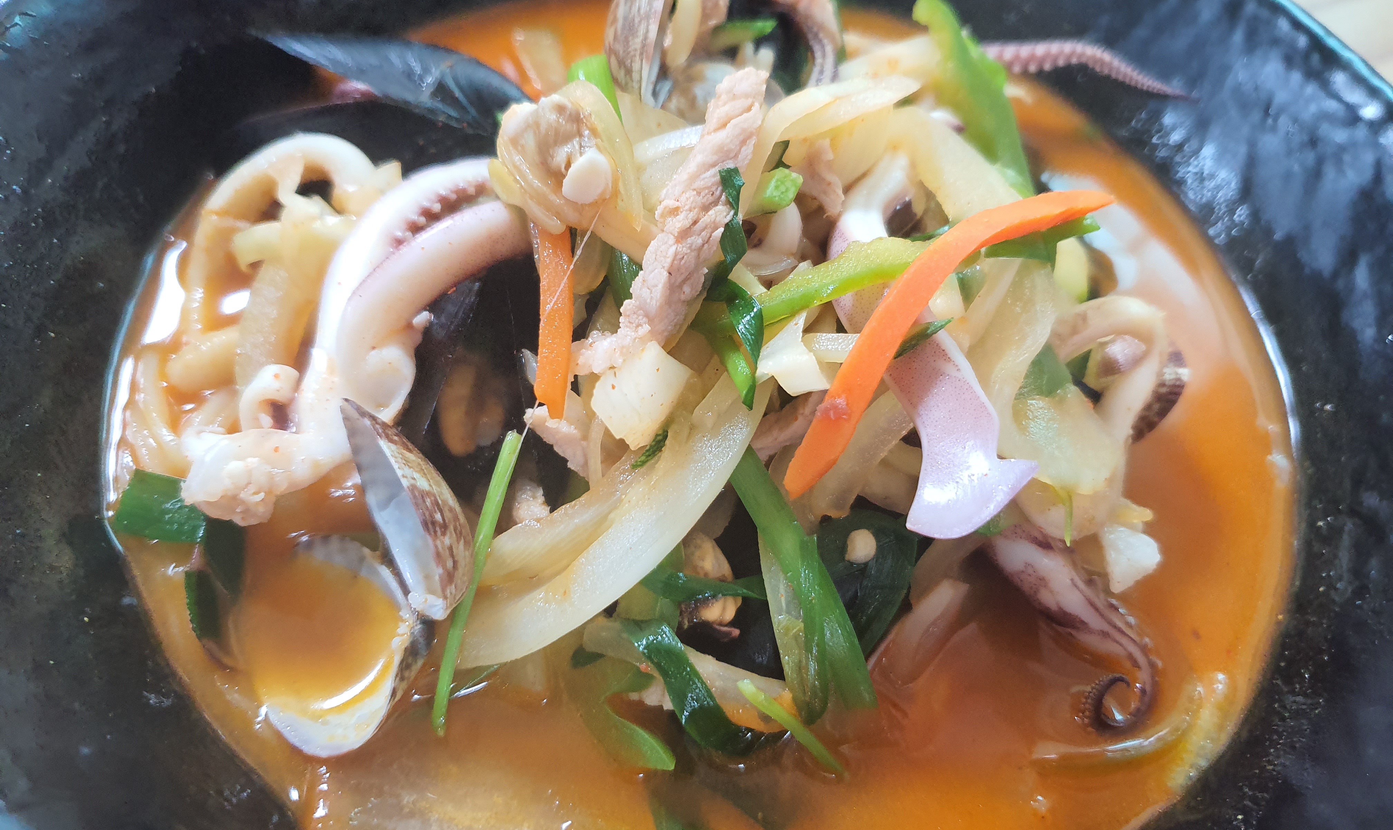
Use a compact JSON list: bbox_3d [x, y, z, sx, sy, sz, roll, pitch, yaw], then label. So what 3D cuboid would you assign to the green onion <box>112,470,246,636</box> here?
[{"bbox_3d":[-0.075,0.020,0.153,0.023,0.007,0.014,39,62,14],"label":"green onion"}]

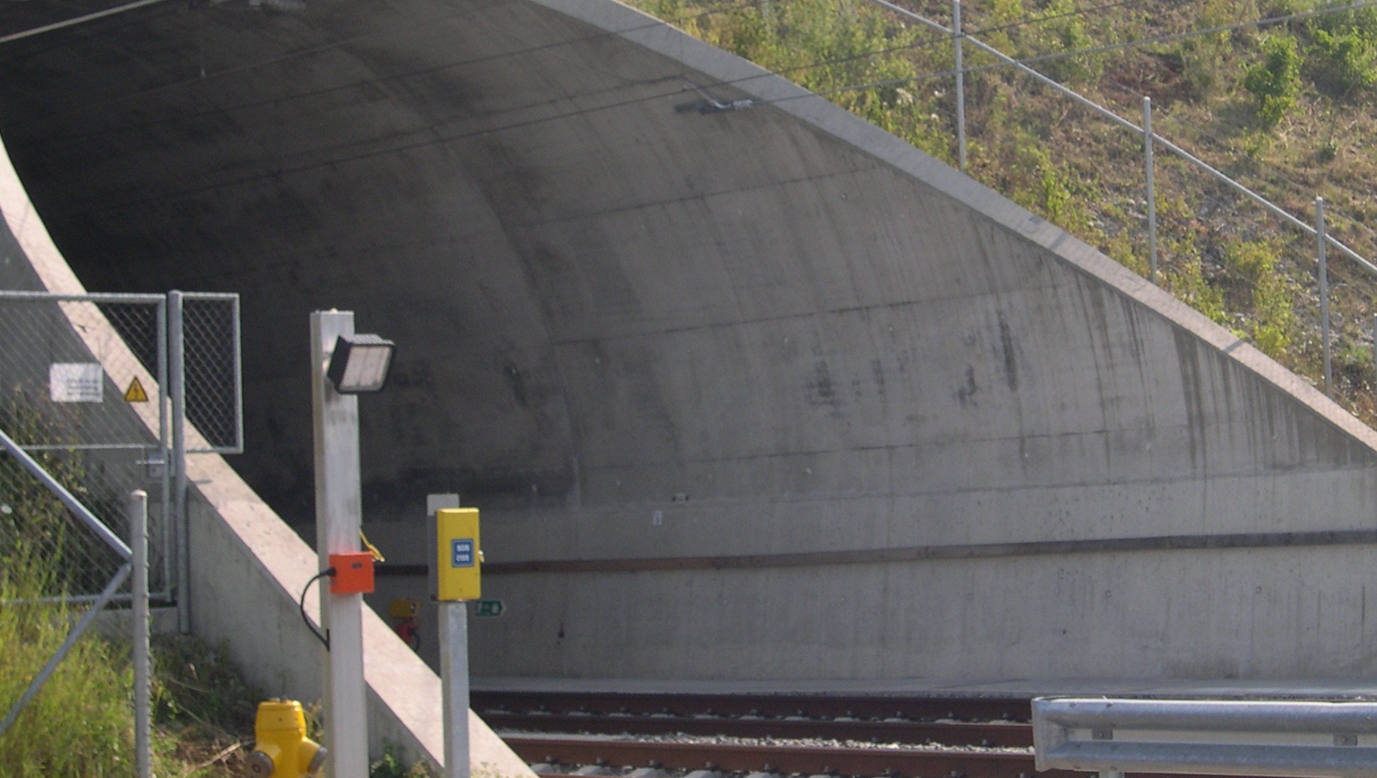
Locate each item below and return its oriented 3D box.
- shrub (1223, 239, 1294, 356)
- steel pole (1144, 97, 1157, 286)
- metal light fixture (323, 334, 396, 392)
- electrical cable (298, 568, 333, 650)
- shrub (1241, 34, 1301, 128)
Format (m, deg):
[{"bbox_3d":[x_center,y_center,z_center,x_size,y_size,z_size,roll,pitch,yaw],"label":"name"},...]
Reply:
[{"bbox_3d":[6.425,-1.018,25.600,0.760,1.280,0.750,-3,-3,11],"label":"shrub"},{"bbox_3d":[5.089,-2.173,25.054,0.062,2.101,0.062,-4,-4,37],"label":"steel pole"},{"bbox_3d":[-1.728,-0.128,12.000,0.265,0.275,0.140,-2,29,-40],"label":"metal light fixture"},{"bbox_3d":[-1.871,1.106,11.420,0.155,0.400,0.090,-1,-3,-26],"label":"electrical cable"},{"bbox_3d":[8.334,-4.409,32.500,0.800,1.300,0.750,-3,-3,10],"label":"shrub"}]

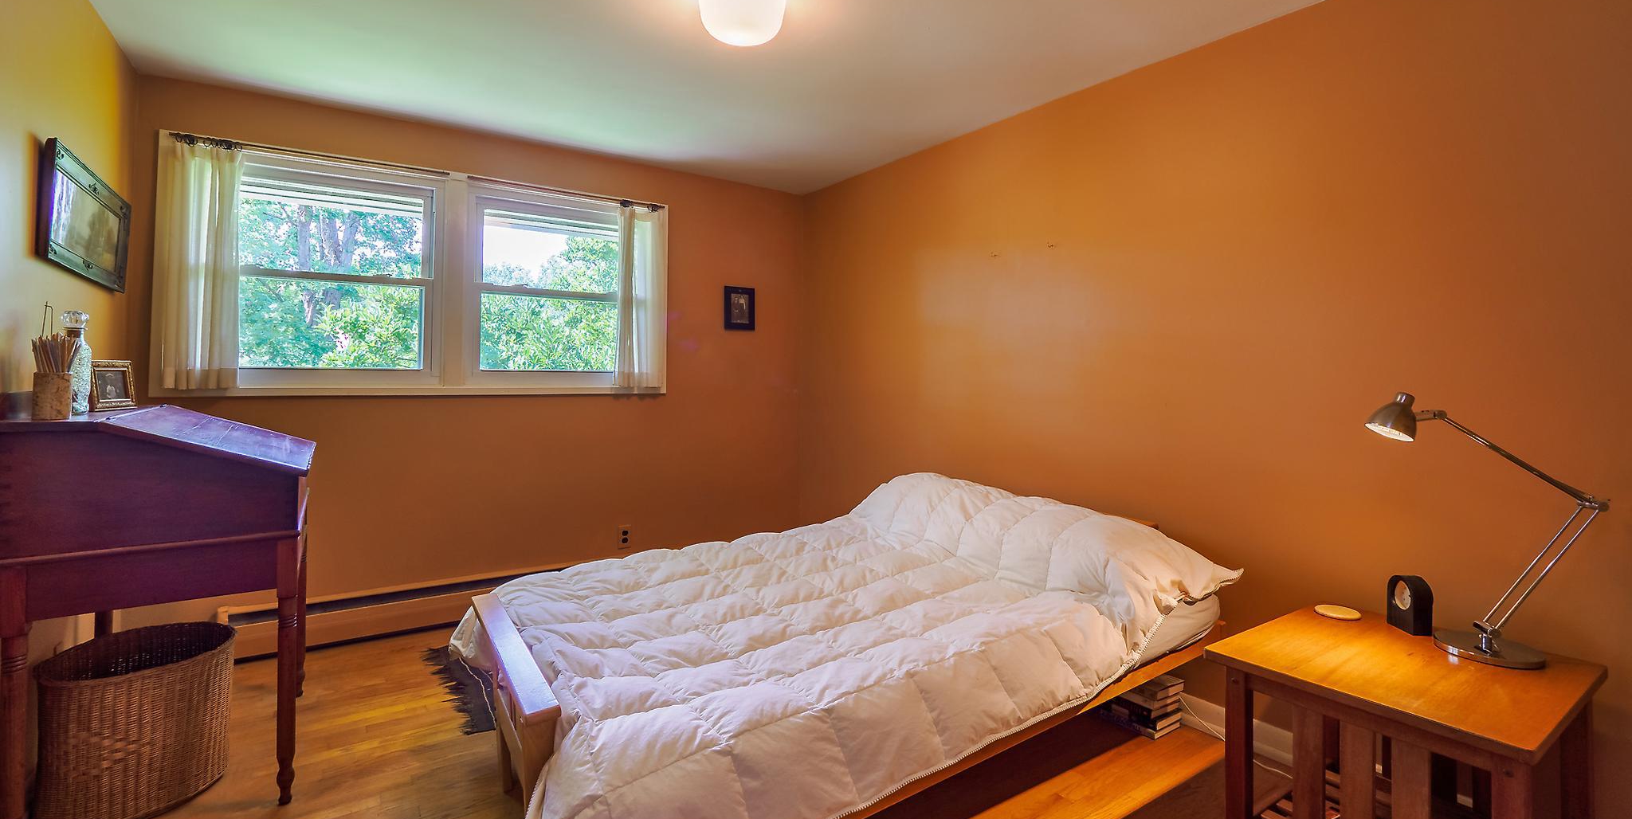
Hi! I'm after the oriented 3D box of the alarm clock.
[{"bbox_3d":[1.592,0.520,1.769,0.050,0.140,0.100,0,1,8],"label":"alarm clock"}]

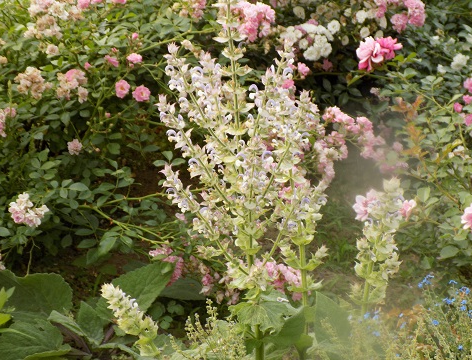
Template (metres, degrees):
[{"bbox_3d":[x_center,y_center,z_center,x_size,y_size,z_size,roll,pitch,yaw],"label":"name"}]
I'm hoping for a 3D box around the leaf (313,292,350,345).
[{"bbox_3d":[0.217,0.314,3.050,0.084,0.113,0.050,1,18,4],"label":"leaf"}]

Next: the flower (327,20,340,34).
[{"bbox_3d":[0.289,-0.448,3.950,0.037,0.041,0.025,1,18,4],"label":"flower"}]

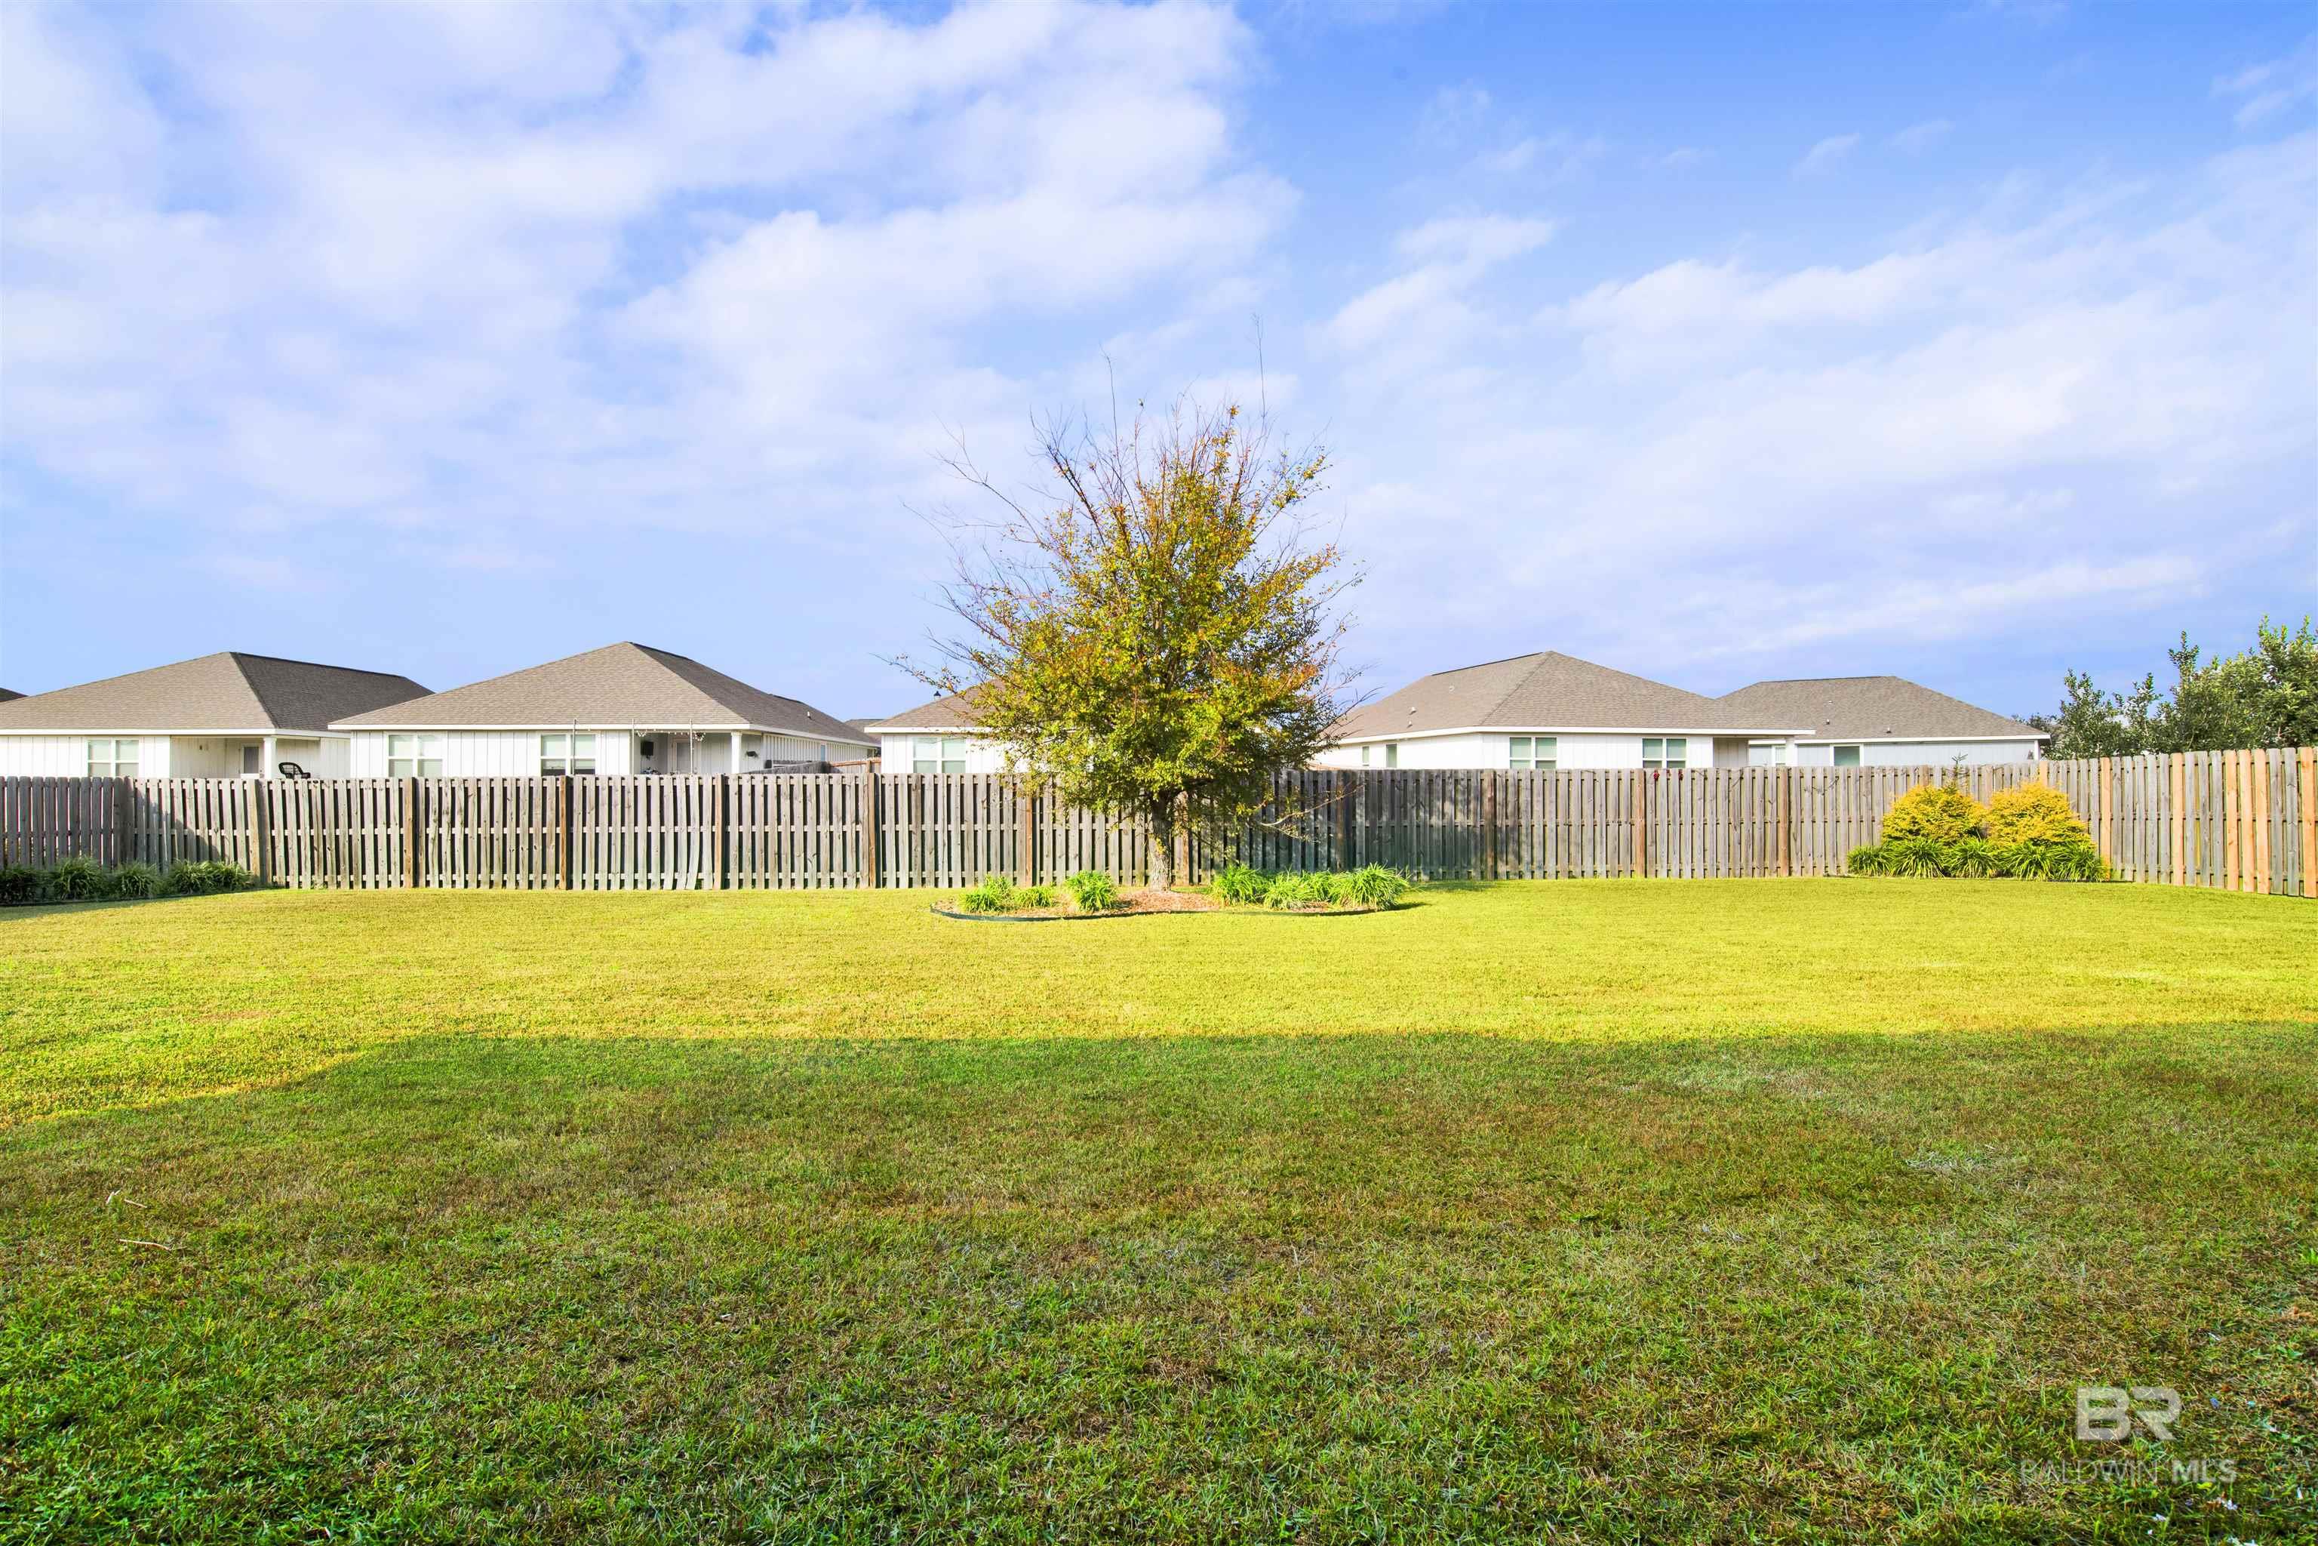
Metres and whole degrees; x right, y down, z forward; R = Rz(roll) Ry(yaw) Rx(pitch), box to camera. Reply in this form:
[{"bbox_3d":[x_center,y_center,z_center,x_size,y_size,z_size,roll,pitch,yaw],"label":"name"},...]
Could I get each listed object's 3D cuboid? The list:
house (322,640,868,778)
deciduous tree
[{"bbox_3d":[-19.200,-1.650,44.800,12.700,6.100,18.800,0,0,-2],"label":"house"},{"bbox_3d":[-0.360,-1.840,16.500,6.400,7.000,6.200,0,0,0],"label":"deciduous tree"}]

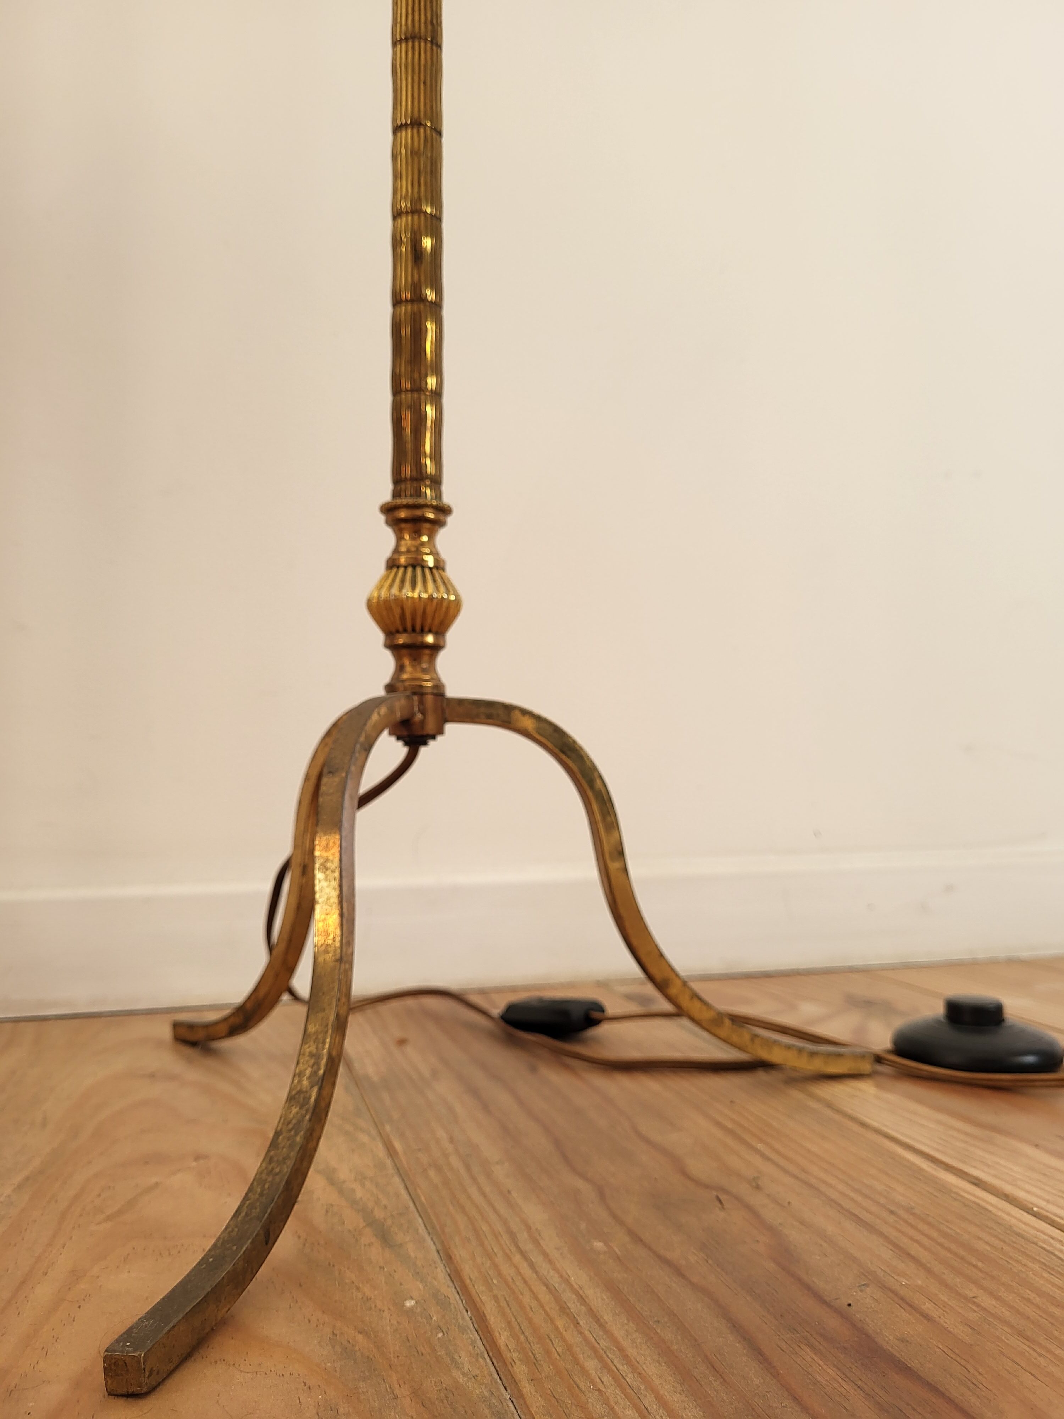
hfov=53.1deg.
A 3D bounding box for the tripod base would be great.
[{"bbox_3d":[-0.052,0.073,0.372,0.340,0.162,0.296,-2,-4,14],"label":"tripod base"}]

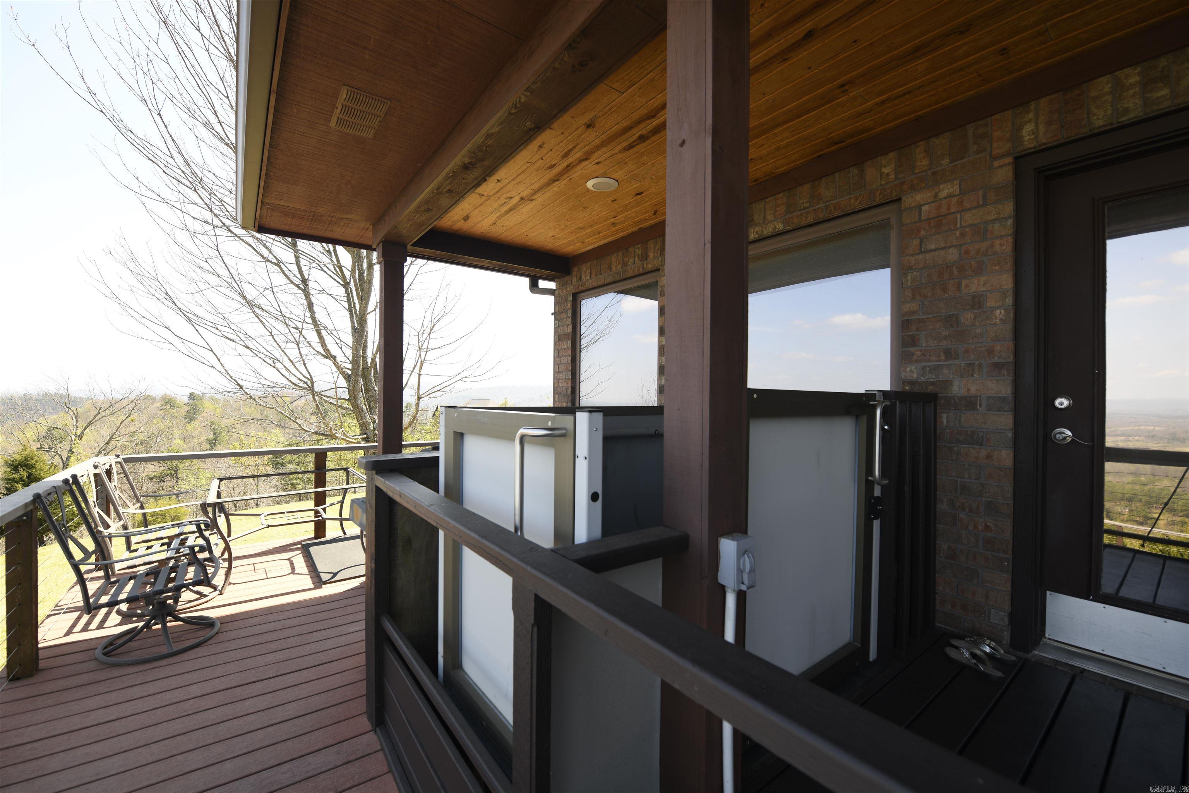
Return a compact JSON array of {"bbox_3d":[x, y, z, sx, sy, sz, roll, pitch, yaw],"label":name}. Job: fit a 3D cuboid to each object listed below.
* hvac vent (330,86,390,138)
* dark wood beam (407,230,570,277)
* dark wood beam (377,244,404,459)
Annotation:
[{"bbox_3d":[-1.166,-1.404,2.293,0.204,0.020,0.410,1,0,-38],"label":"hvac vent"},{"bbox_3d":[-0.974,-1.375,4.491,1.640,0.178,0.185,0,1,-36],"label":"dark wood beam"},{"bbox_3d":[-1.732,0.034,3.933,0.172,2.635,0.172,1,0,-38],"label":"dark wood beam"}]

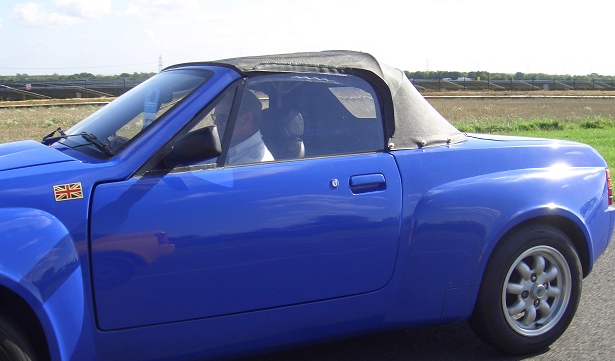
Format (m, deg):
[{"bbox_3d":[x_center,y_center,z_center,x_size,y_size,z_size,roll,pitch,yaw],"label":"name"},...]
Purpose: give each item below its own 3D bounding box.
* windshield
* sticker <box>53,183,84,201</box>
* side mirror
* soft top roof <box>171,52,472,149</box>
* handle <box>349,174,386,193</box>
[{"bbox_3d":[-0.722,-0.288,2.698,0.500,0.100,1.130,-42,22,-15],"label":"windshield"},{"bbox_3d":[-0.704,0.035,2.042,0.079,0.047,0.006,-9,2,-25],"label":"sticker"},{"bbox_3d":[-0.356,-0.111,2.160,0.120,0.110,0.180,-4,9,-25],"label":"side mirror"},{"bbox_3d":[-0.015,-0.366,3.023,1.220,0.390,1.180,-4,9,-25],"label":"soft top roof"},{"bbox_3d":[0.215,0.011,2.479,0.147,0.063,0.035,-4,9,-25],"label":"handle"}]

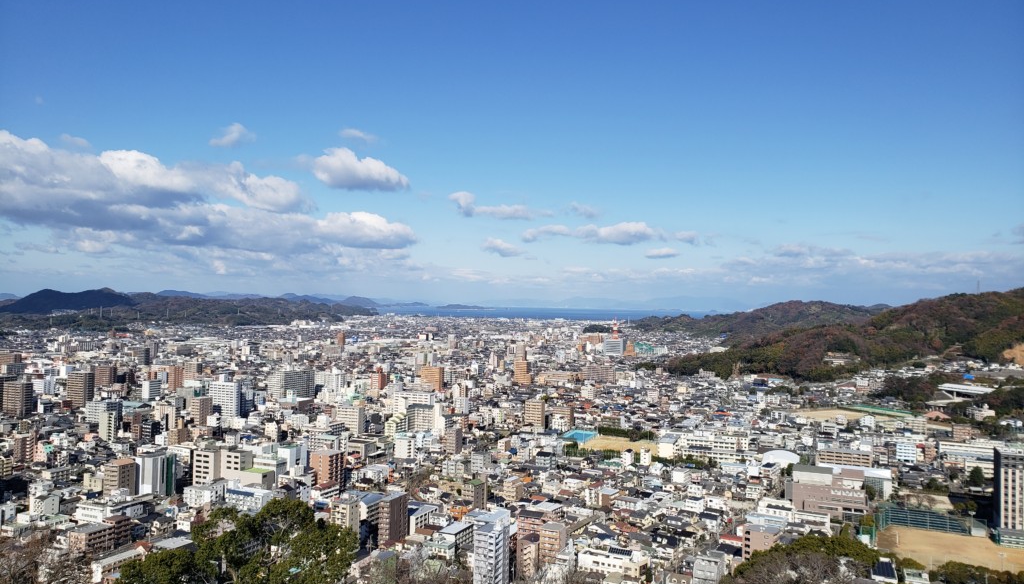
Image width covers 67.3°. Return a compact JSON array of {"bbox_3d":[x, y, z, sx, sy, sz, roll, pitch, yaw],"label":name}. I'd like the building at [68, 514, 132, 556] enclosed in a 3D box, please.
[{"bbox_3d":[-210.710,123.900,394.850,11.250,14.000,27.290,1,-1,22],"label":"building"}]

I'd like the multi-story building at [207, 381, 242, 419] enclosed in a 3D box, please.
[{"bbox_3d":[-318.570,119.970,854.350,34.070,40.950,13.000,1,-1,19],"label":"multi-story building"}]

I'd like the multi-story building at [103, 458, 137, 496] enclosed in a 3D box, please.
[{"bbox_3d":[-252.290,122.480,494.190,12.090,24.600,13.400,1,-1,20],"label":"multi-story building"}]

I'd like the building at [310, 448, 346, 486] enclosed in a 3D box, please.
[{"bbox_3d":[-130.940,125.730,547.100,16.820,25.510,19.370,1,-1,24],"label":"building"}]

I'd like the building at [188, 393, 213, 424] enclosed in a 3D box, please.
[{"bbox_3d":[-305.610,121.410,757.260,11.300,34.900,15.850,1,-1,23],"label":"building"}]

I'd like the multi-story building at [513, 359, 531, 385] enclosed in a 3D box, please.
[{"bbox_3d":[17.510,130.540,1219.840,26.270,43.600,11.240,1,-1,22],"label":"multi-story building"}]

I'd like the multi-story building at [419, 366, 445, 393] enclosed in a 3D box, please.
[{"bbox_3d":[-111.230,121.180,1078.060,29.770,34.580,14.790,1,-1,24],"label":"multi-story building"}]

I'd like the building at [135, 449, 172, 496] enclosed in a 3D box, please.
[{"bbox_3d":[-238.110,120.360,508.610,13.560,29.820,13.920,1,-1,19],"label":"building"}]

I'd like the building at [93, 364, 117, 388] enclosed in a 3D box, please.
[{"bbox_3d":[-576.150,120.710,1090.630,30.370,33.660,11.070,1,-1,20],"label":"building"}]

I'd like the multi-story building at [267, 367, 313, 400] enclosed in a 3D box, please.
[{"bbox_3d":[-298.000,122.520,1040.560,29.470,40.320,57.440,1,-1,28],"label":"multi-story building"}]

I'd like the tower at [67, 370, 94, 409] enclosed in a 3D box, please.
[{"bbox_3d":[-518.330,116.740,924.300,26.400,42.250,15.060,1,-1,20],"label":"tower"}]

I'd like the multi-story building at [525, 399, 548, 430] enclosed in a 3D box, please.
[{"bbox_3d":[23.380,120.000,759.110,17.360,29.200,11.980,1,-1,23],"label":"multi-story building"}]

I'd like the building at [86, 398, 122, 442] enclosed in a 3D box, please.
[{"bbox_3d":[-381.470,118.820,721.420,26.790,36.760,17.210,1,-1,23],"label":"building"}]

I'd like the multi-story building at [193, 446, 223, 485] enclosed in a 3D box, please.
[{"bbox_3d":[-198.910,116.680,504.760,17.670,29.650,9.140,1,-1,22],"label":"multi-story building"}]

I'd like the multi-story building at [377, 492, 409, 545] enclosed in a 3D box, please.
[{"bbox_3d":[-65.280,124.350,422.370,7.000,25.460,22.110,1,-1,18],"label":"multi-story building"}]

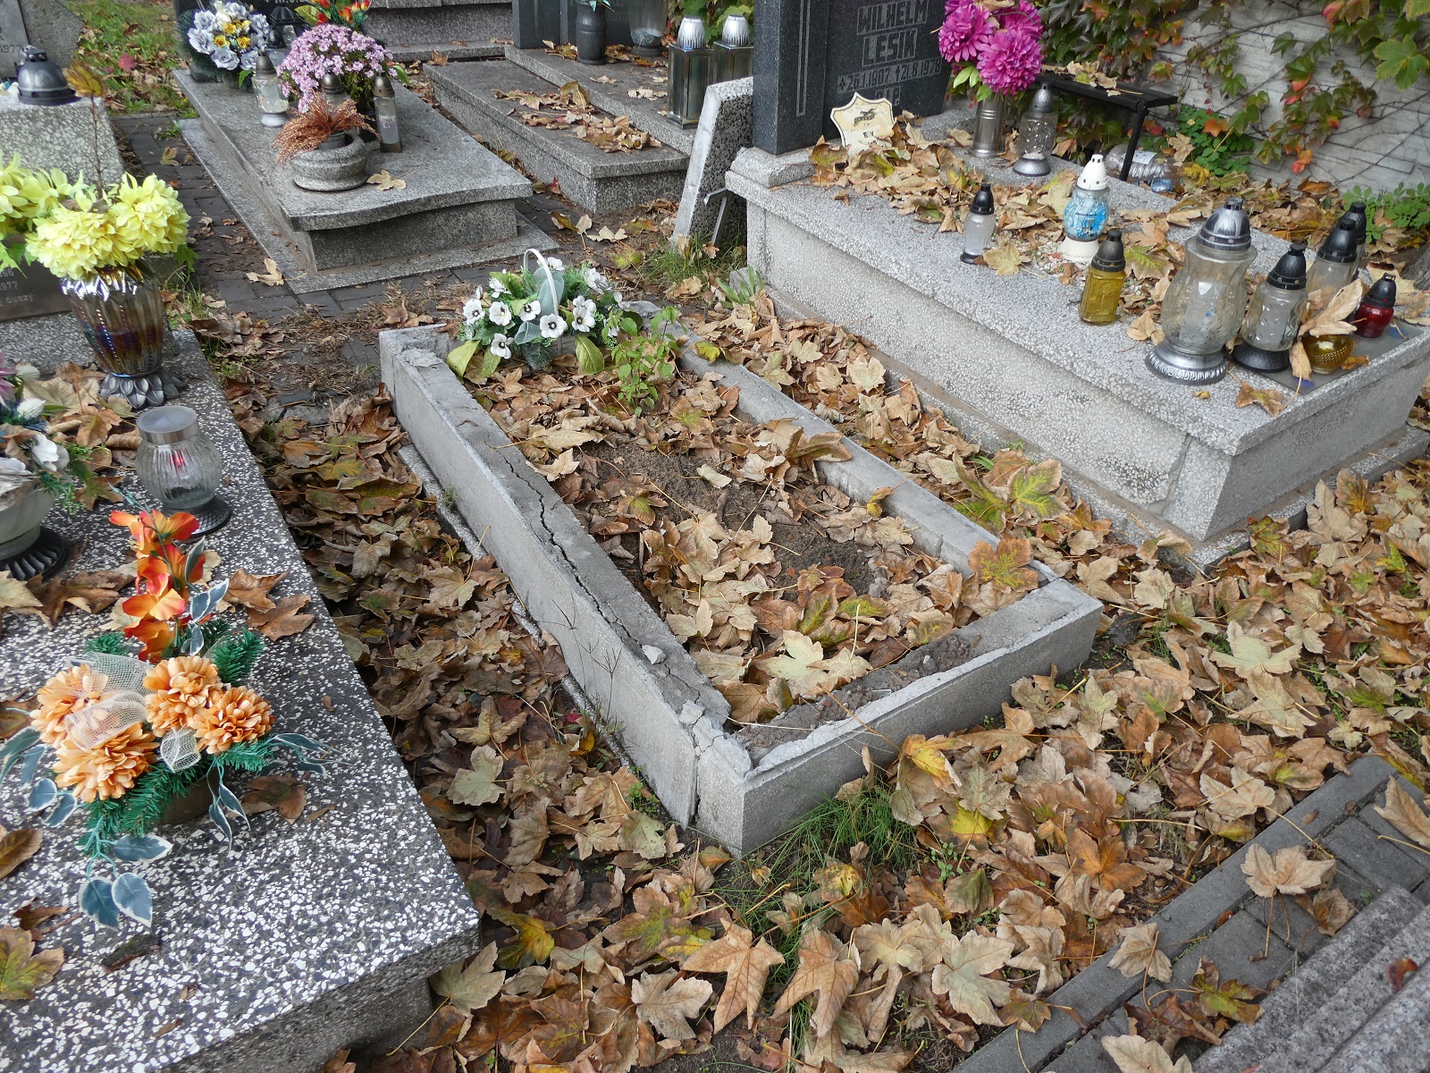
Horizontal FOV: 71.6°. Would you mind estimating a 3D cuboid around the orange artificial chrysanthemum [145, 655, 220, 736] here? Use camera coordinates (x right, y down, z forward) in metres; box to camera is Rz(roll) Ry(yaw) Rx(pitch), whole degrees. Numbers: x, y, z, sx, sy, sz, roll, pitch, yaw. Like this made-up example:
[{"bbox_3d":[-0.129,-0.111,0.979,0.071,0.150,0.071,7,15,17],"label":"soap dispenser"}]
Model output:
[{"bbox_3d":[-0.720,0.214,1.341,0.096,0.098,0.092,-23,44,-29],"label":"orange artificial chrysanthemum"}]

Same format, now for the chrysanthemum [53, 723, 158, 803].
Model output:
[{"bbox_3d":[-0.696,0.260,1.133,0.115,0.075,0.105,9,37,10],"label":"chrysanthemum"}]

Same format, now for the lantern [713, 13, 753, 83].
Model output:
[{"bbox_3d":[0.082,-1.916,4.059,0.132,0.395,0.132,-18,42,-25],"label":"lantern"}]

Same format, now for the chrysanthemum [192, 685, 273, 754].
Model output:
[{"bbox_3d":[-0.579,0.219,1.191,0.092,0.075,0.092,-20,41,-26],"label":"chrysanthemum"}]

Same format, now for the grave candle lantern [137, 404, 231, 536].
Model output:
[{"bbox_3d":[-0.875,-0.108,1.640,0.142,0.190,0.142,-20,41,-26],"label":"grave candle lantern"}]

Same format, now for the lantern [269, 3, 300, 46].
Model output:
[{"bbox_3d":[-2.026,-2.399,4.644,0.155,0.190,0.155,-20,43,-27],"label":"lantern"}]

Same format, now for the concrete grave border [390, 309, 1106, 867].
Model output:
[{"bbox_3d":[-0.094,-0.139,2.275,0.785,0.154,1.760,-20,41,-26],"label":"concrete grave border"}]

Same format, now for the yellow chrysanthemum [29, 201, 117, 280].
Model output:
[{"bbox_3d":[-1.254,-0.575,1.938,0.150,0.140,0.145,-20,43,-27],"label":"yellow chrysanthemum"}]

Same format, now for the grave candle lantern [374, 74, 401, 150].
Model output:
[{"bbox_3d":[-1.204,-1.546,3.625,0.078,0.245,0.078,-21,42,-27],"label":"grave candle lantern"}]

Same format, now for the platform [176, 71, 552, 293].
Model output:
[{"bbox_3d":[-1.543,-1.578,4.048,0.918,0.240,2.164,-19,42,-27],"label":"platform"}]

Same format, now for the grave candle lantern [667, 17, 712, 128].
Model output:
[{"bbox_3d":[-0.098,-1.873,3.994,0.132,0.395,0.132,-18,42,-24],"label":"grave candle lantern"}]

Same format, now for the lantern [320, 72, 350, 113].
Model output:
[{"bbox_3d":[-1.443,-1.621,3.758,0.100,0.249,0.100,-20,43,-27],"label":"lantern"}]

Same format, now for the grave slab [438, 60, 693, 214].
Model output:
[{"bbox_3d":[-0.796,-1.908,4.583,0.440,0.175,1.840,-20,43,-27],"label":"grave slab"}]

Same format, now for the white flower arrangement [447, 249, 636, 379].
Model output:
[{"bbox_3d":[-0.477,-0.633,2.716,0.420,0.250,0.280,-20,41,-26],"label":"white flower arrangement"}]

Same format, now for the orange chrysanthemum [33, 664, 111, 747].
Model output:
[{"bbox_3d":[-0.861,0.227,1.328,0.093,0.098,0.092,-28,47,-33],"label":"orange chrysanthemum"}]

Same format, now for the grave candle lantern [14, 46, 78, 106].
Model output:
[{"bbox_3d":[-1.411,-0.969,2.078,0.120,0.098,0.120,-20,43,-27],"label":"grave candle lantern"}]

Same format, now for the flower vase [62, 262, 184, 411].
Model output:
[{"bbox_3d":[-1.171,-0.398,1.986,0.178,0.235,0.178,-20,41,-26],"label":"flower vase"}]

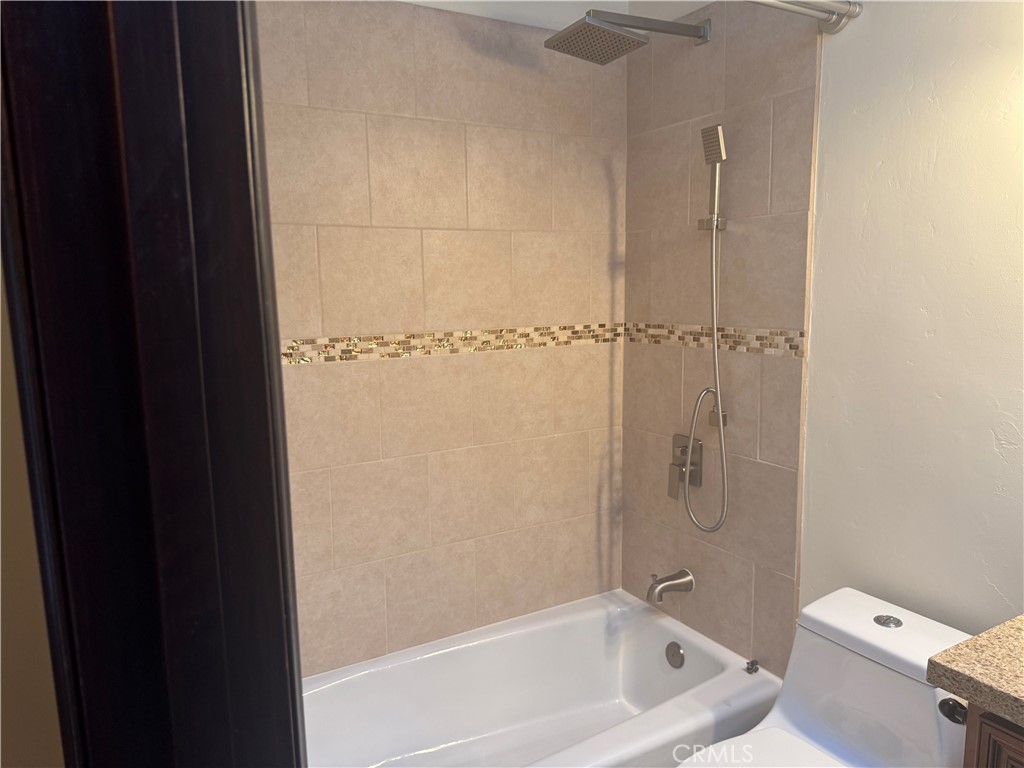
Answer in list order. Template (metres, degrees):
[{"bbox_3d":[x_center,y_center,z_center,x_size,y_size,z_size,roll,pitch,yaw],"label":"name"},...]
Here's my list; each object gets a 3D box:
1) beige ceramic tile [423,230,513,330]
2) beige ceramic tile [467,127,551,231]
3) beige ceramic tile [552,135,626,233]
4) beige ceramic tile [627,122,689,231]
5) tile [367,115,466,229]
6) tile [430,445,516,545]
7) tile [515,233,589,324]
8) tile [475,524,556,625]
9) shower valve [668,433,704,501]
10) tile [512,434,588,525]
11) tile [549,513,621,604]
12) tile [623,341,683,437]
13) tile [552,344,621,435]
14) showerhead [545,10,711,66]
[{"bbox_3d":[-0.134,-0.324,2.210,0.306,0.304,0.010,-6,9,-29],"label":"beige ceramic tile"},{"bbox_3d":[-0.005,-0.643,2.233,0.305,0.305,0.010,-5,9,-29],"label":"beige ceramic tile"},{"bbox_3d":[0.259,-0.664,2.378,0.285,0.307,0.010,-5,9,-29],"label":"beige ceramic tile"},{"bbox_3d":[0.472,-0.659,2.304,0.010,0.303,0.309,-5,9,-29],"label":"beige ceramic tile"},{"bbox_3d":[-0.273,-0.617,2.092,0.306,0.309,0.010,-6,9,-29],"label":"tile"},{"bbox_3d":[-0.125,0.354,2.298,0.305,0.300,0.010,-5,9,-29],"label":"tile"},{"bbox_3d":[0.133,-0.346,2.346,0.305,0.304,0.010,-5,9,-29],"label":"tile"},{"bbox_3d":[0.013,0.646,2.405,0.303,0.307,0.010,-5,9,-29],"label":"tile"},{"bbox_3d":[0.542,0.272,2.290,0.060,0.196,0.132,-6,9,-29],"label":"shower valve"},{"bbox_3d":[0.142,0.331,2.454,0.306,0.305,0.010,-6,9,-29],"label":"tile"},{"bbox_3d":[0.276,0.621,2.552,0.294,0.307,0.010,-5,9,-29],"label":"tile"},{"bbox_3d":[0.478,0.018,2.409,0.010,0.302,0.298,-5,9,-29],"label":"tile"},{"bbox_3d":[0.268,0.014,2.468,0.293,0.302,0.010,-5,9,-29],"label":"tile"},{"bbox_3d":[0.348,-0.973,1.970,0.480,0.125,0.205,-5,9,-29],"label":"showerhead"}]

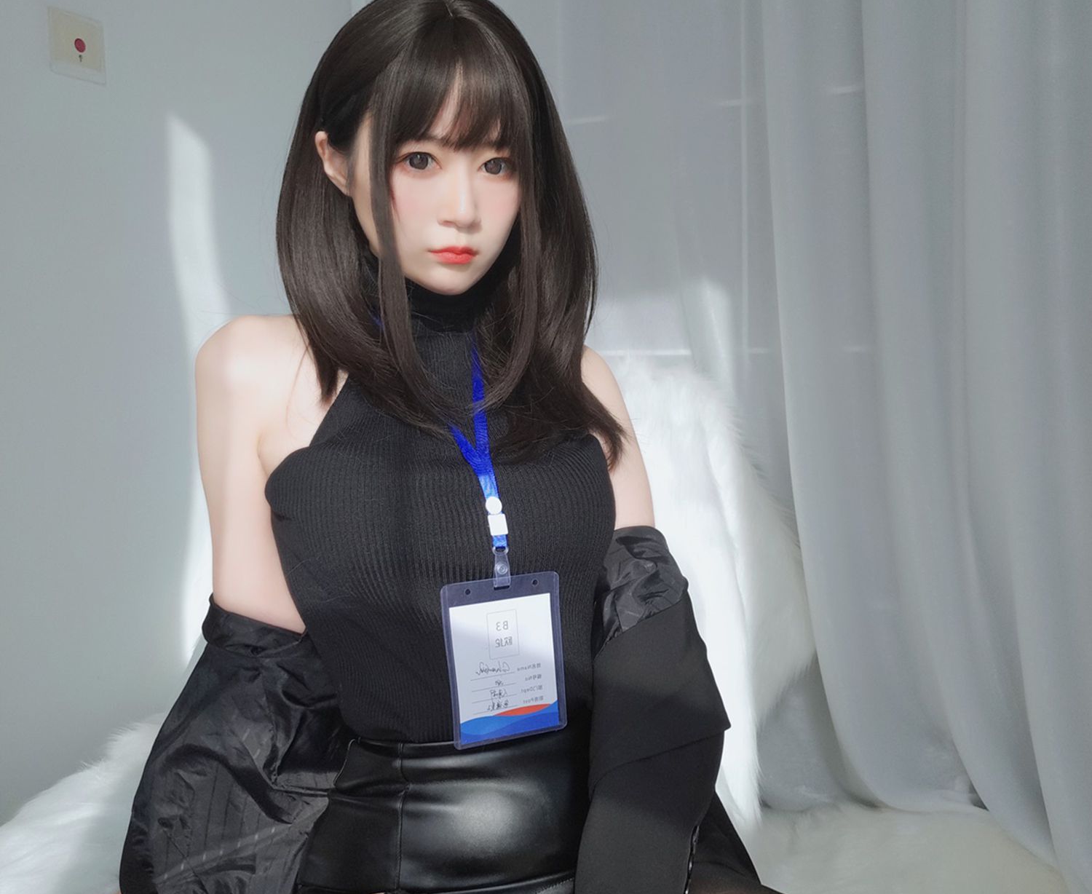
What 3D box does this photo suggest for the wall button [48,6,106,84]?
[{"bbox_3d":[-0.640,-0.548,1.438,0.012,0.086,0.086,2,7,27],"label":"wall button"}]

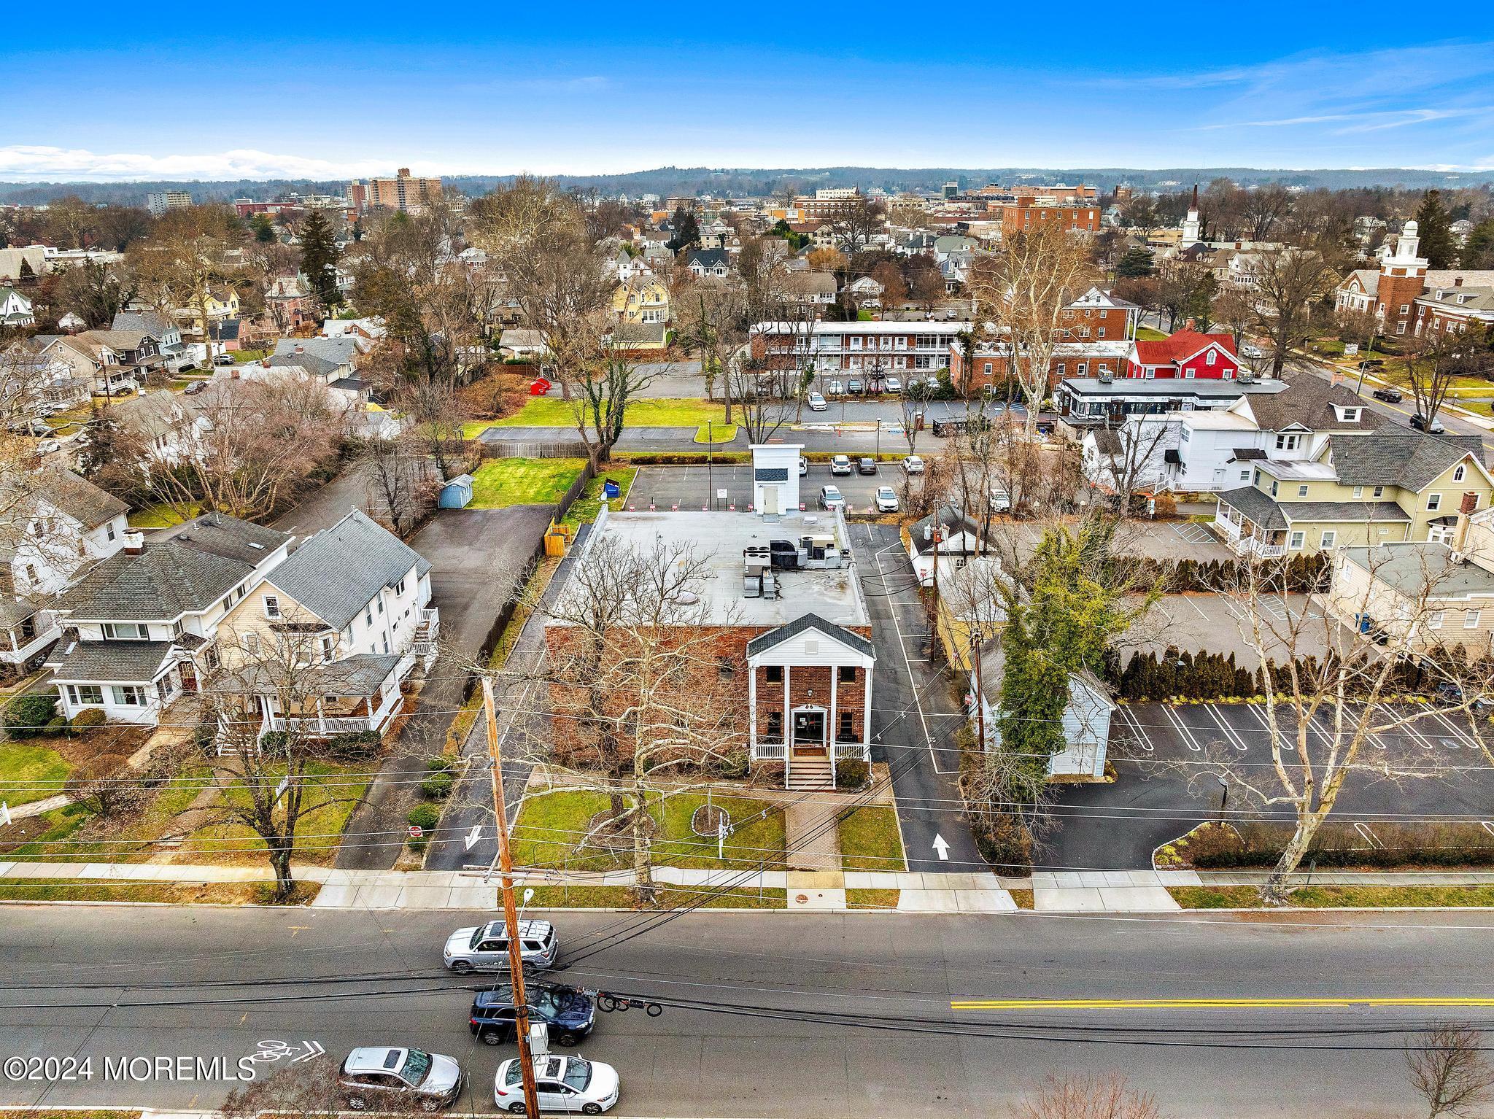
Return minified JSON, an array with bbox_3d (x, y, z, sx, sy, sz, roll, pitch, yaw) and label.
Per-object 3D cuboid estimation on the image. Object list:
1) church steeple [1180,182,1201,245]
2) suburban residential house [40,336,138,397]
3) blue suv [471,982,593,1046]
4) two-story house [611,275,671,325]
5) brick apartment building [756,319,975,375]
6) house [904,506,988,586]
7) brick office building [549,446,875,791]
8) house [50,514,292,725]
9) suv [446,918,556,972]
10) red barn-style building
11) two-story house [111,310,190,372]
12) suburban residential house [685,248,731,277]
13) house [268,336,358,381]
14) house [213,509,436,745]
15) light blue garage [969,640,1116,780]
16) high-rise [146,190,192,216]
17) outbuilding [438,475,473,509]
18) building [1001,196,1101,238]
[{"bbox_3d":[145.064,-112.649,338.533,4.800,20.000,4.800,0,20,1],"label":"church steeple"},{"bbox_3d":[-107.505,-32.545,170.640,10.400,9.200,12.100,0,20,1],"label":"suburban residential house"},{"bbox_3d":[-8.324,17.562,40.361,4.950,1.750,1.950,0,20,1],"label":"blue suv"},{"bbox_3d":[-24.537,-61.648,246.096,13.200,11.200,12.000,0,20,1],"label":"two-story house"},{"bbox_3d":[20.193,-38.747,188.808,38.040,6.400,15.800,1,20,4],"label":"brick apartment building"},{"bbox_3d":[17.027,-1.326,87.069,6.300,5.300,7.300,0,20,1],"label":"house"},{"bbox_3d":[-1.892,2.093,67.007,17.800,12.700,26.500,0,20,1],"label":"brick office building"},{"bbox_3d":[-39.315,2.953,71.815,8.800,8.500,20.000,0,20,1],"label":"house"},{"bbox_3d":[-10.370,16.290,43.920,4.830,1.790,1.920,0,20,1],"label":"suv"},{"bbox_3d":[71.087,-33.292,170.281,16.000,8.000,12.500,0,20,1],"label":"red barn-style building"},{"bbox_3d":[-110.003,-40.080,190.340,13.000,10.000,10.000,0,20,1],"label":"two-story house"},{"bbox_3d":[-13.335,-101.491,356.475,14.800,10.800,11.000,0,20,1],"label":"suburban residential house"},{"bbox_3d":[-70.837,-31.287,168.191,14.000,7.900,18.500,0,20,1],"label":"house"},{"bbox_3d":[-27.216,3.418,68.774,10.700,9.600,18.200,0,20,1],"label":"house"},{"bbox_3d":[16.654,7.684,59.751,6.700,7.000,7.400,0,20,1],"label":"light blue garage"},{"bbox_3d":[-572.502,-346.560,1026.537,18.000,35.000,38.000,0,20,1],"label":"high-rise"},{"bbox_3d":[-30.496,-7.178,108.332,2.700,2.650,3.900,0,20,1],"label":"outbuilding"},{"bbox_3d":[103.925,-110.134,354.197,27.500,26.000,22.000,0,20,1],"label":"building"}]

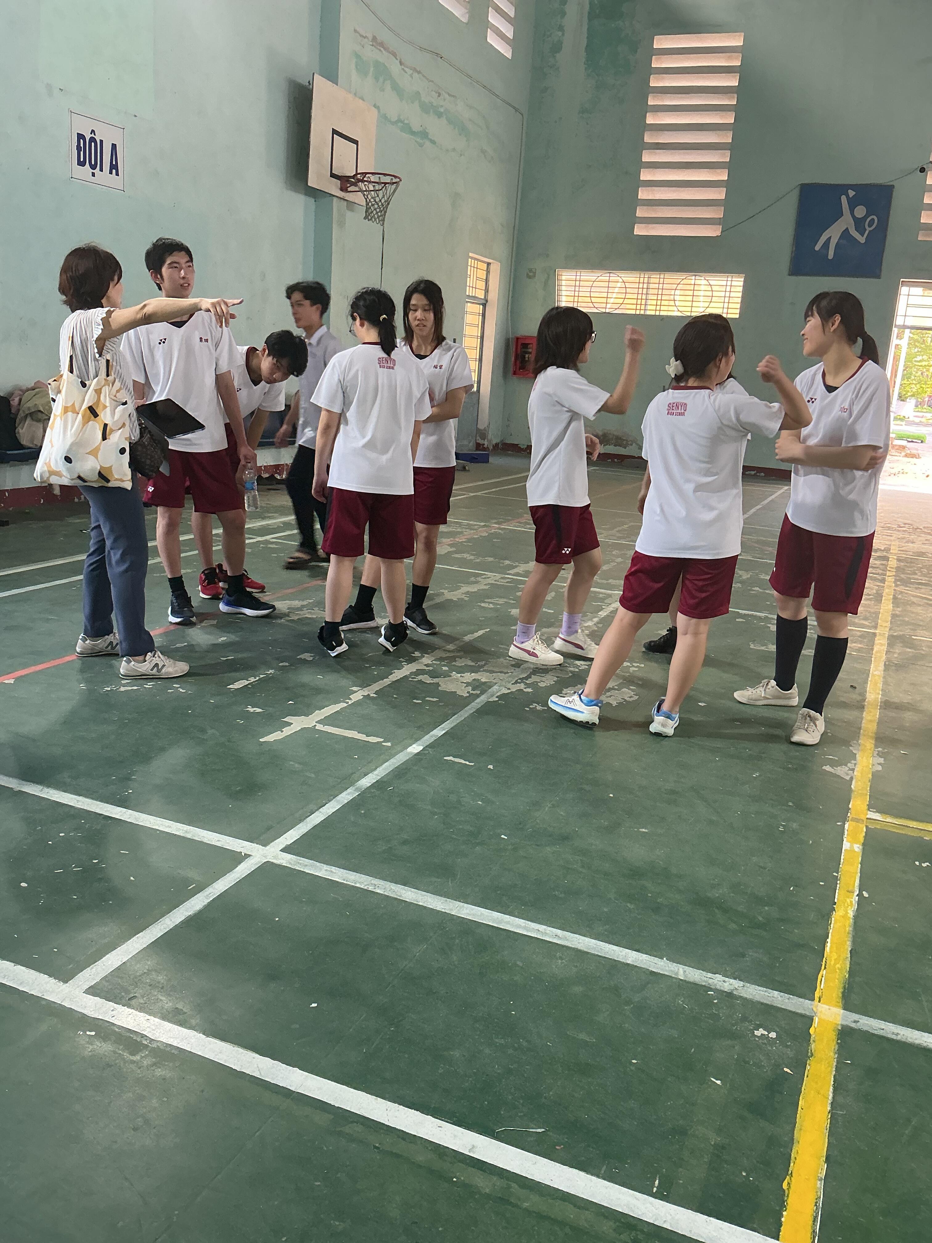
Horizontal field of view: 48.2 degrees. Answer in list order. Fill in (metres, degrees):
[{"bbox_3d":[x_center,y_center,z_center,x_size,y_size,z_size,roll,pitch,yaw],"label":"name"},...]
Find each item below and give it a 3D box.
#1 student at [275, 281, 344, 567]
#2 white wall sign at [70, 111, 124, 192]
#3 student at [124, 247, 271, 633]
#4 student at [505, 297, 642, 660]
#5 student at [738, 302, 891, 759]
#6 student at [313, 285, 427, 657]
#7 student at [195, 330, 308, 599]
[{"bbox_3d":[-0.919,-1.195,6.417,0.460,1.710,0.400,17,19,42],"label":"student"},{"bbox_3d":[-2.835,-3.610,8.009,0.020,0.485,0.595,10,15,21],"label":"white wall sign"},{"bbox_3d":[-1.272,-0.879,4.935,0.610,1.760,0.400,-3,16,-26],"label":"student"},{"bbox_3d":[0.483,-0.596,4.676,0.510,1.575,0.460,5,14,5],"label":"student"},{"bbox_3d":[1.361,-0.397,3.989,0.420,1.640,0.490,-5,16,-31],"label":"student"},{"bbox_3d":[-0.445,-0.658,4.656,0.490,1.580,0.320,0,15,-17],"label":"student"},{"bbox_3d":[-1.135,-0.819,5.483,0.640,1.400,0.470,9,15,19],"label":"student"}]

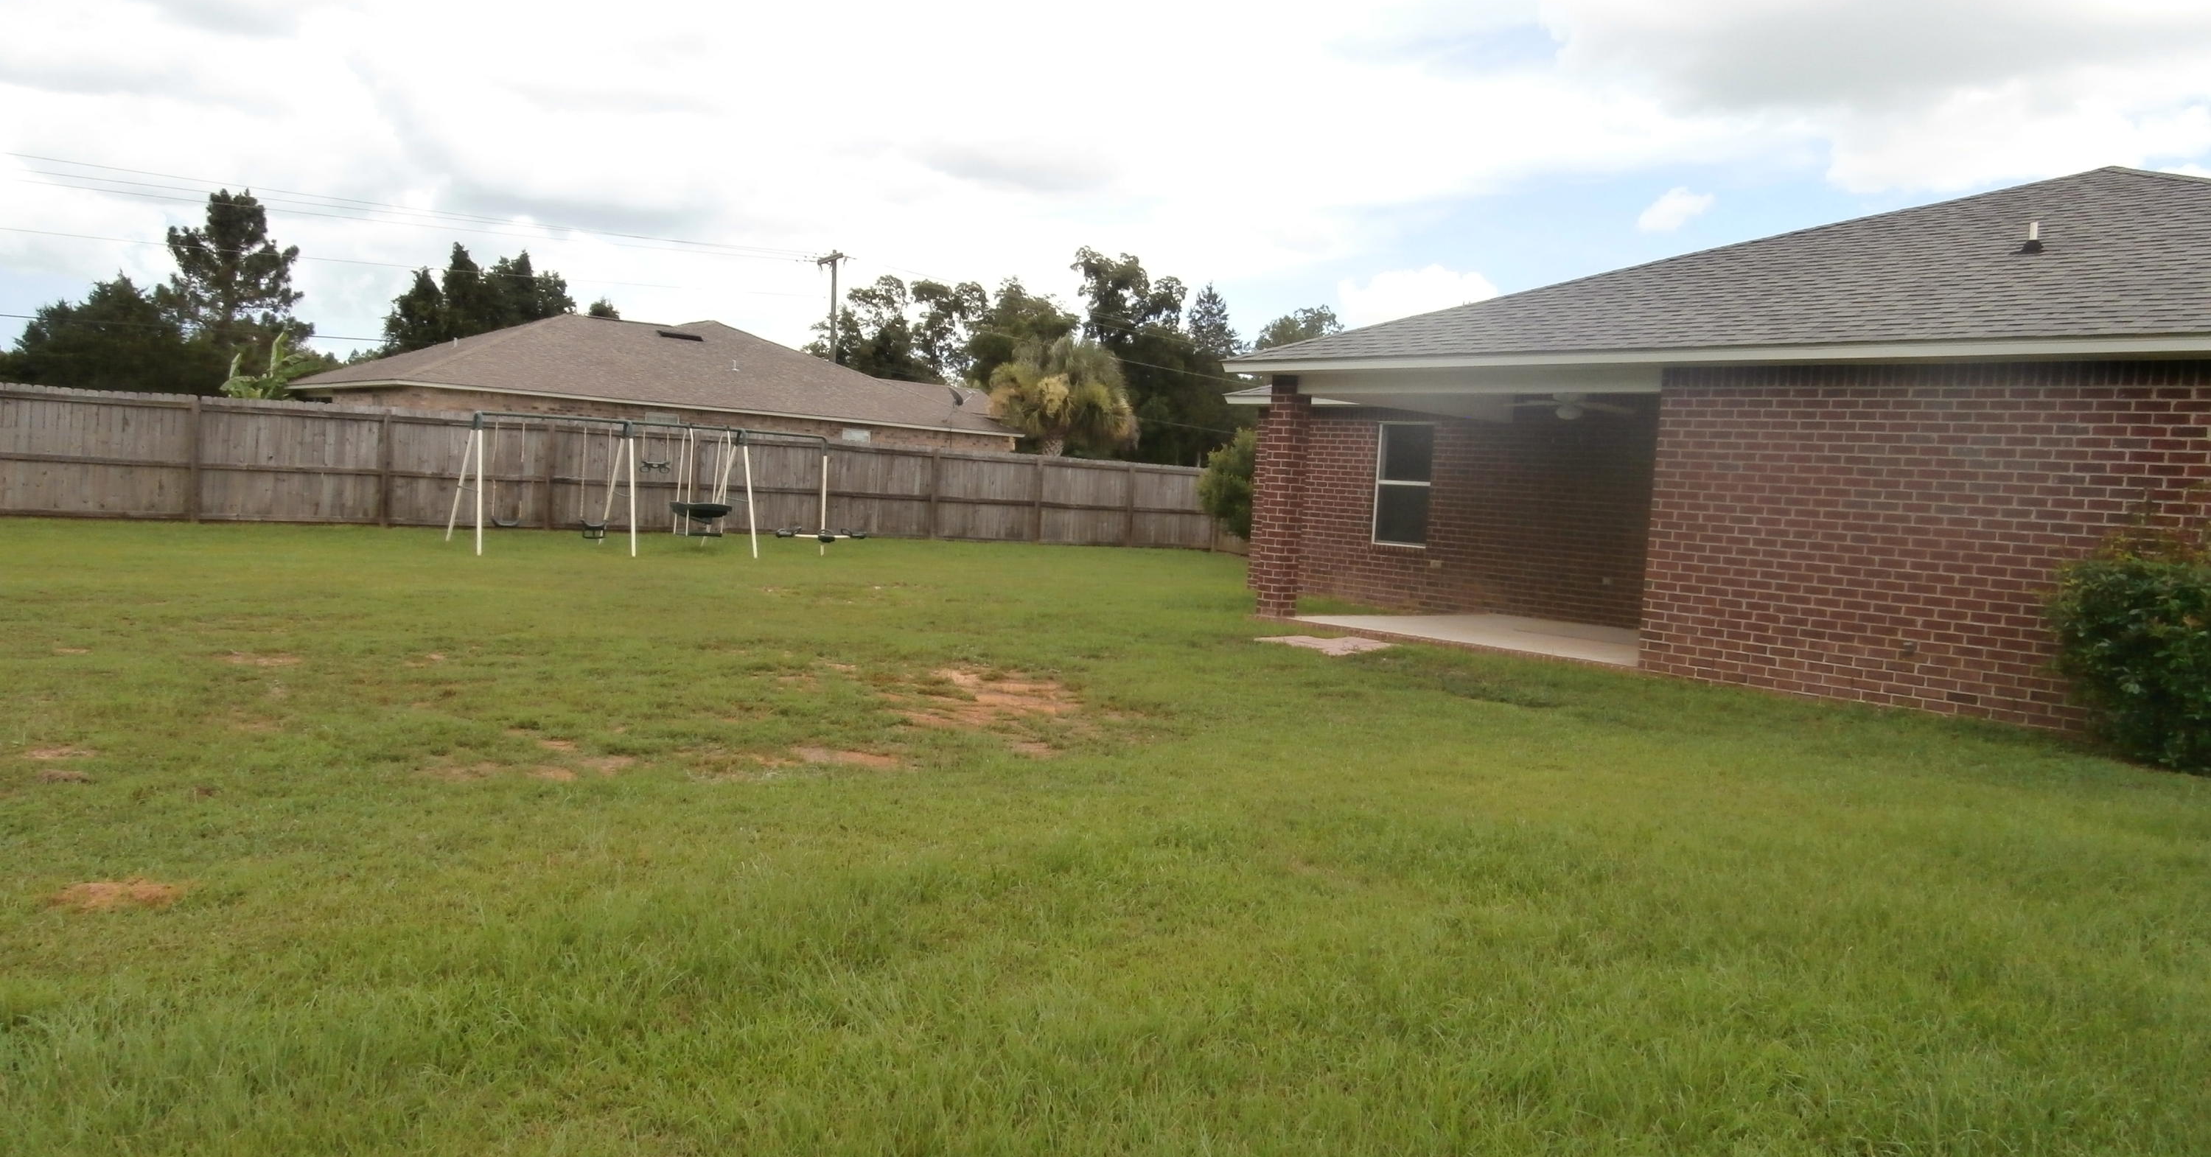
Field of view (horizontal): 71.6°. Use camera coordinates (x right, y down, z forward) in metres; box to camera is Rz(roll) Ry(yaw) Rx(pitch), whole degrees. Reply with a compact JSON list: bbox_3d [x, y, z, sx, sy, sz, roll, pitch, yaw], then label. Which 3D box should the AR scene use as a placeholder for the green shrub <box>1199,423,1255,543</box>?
[{"bbox_3d":[2.400,-1.264,24.576,2.100,2.370,2.100,3,4,0],"label":"green shrub"}]

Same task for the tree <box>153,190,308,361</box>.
[{"bbox_3d":[-40.152,-11.679,70.386,6.700,12.100,6.700,3,4,0],"label":"tree"}]

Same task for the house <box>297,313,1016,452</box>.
[{"bbox_3d":[-13.660,-5.255,46.549,17.940,5.500,14.200,0,5,-39],"label":"house"}]

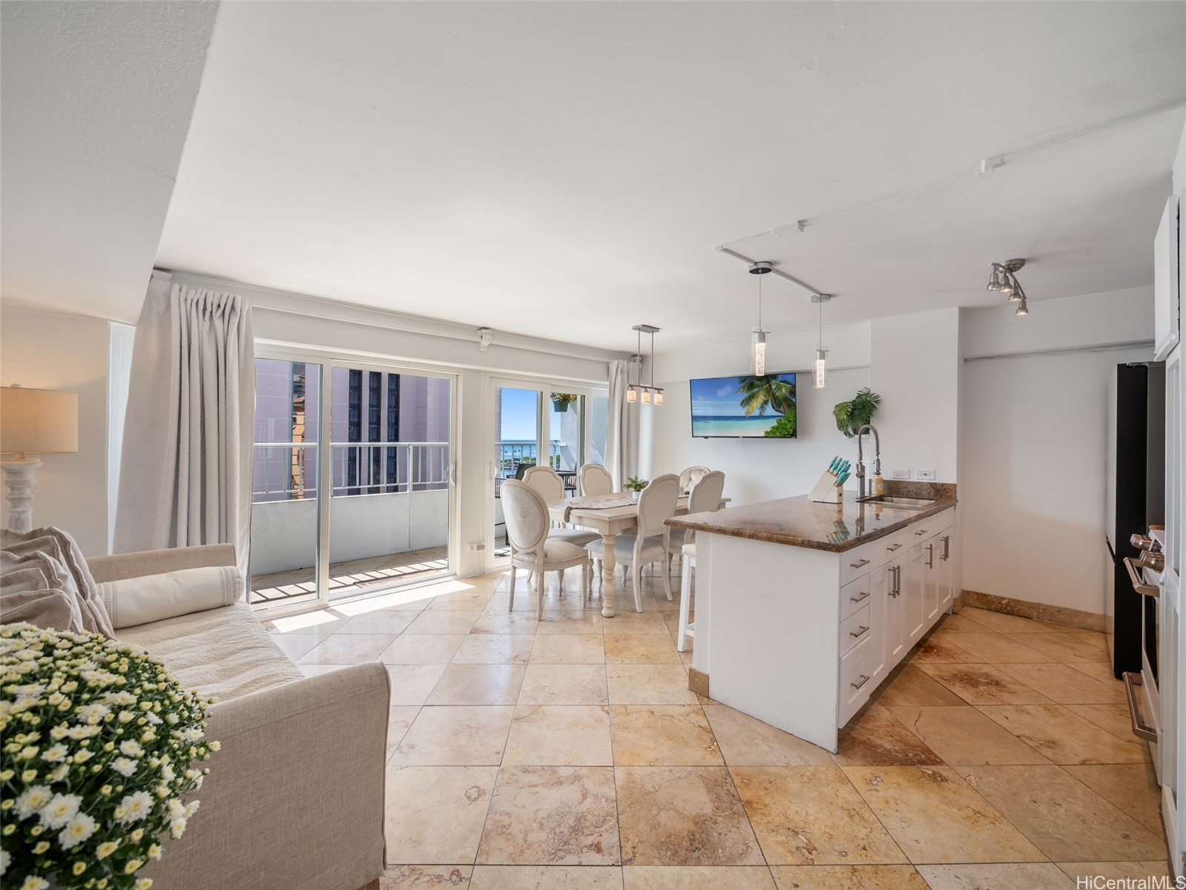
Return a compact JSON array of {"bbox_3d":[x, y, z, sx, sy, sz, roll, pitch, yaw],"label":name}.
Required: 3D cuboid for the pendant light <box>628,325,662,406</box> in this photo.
[{"bbox_3d":[0.509,-0.731,4.518,0.510,0.700,0.115,0,0,-45],"label":"pendant light"}]

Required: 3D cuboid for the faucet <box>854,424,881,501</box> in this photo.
[{"bbox_3d":[2.145,0.140,3.728,0.090,0.570,0.190,0,0,-40],"label":"faucet"}]

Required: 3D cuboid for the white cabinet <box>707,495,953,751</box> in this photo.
[{"bbox_3d":[1.682,0.880,3.146,2.390,0.880,0.700,-1,1,-44],"label":"white cabinet"}]

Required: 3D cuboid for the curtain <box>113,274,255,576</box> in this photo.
[{"bbox_3d":[-2.637,0.145,3.167,0.240,2.320,0.660,0,0,45],"label":"curtain"}]

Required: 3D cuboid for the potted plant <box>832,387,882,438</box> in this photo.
[{"bbox_3d":[2.294,-0.282,4.168,0.370,0.410,0.300,0,1,41],"label":"potted plant"}]

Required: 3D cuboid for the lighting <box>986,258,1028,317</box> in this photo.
[{"bbox_3d":[2.512,-0.962,2.877,0.800,0.220,0.150,0,0,-41],"label":"lighting"}]

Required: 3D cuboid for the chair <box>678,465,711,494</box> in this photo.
[{"bbox_3d":[1.023,0.788,5.240,0.620,1.060,0.520,0,0,-43],"label":"chair"}]

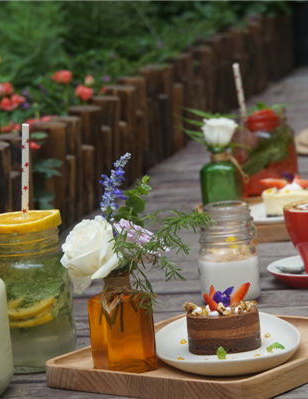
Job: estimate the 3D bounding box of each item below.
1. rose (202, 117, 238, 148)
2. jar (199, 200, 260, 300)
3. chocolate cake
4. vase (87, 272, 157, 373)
[{"bbox_3d":[0.091,-0.089,2.597,0.048,0.036,0.048,-5,9,0],"label":"rose"},{"bbox_3d":[0.081,0.056,2.069,0.067,0.099,0.067,-5,9,1],"label":"jar"},{"bbox_3d":[0.065,0.118,1.768,0.069,0.041,0.069,-5,9,0],"label":"chocolate cake"},{"bbox_3d":[-0.030,0.110,1.747,0.058,0.090,0.056,-5,9,0],"label":"vase"}]

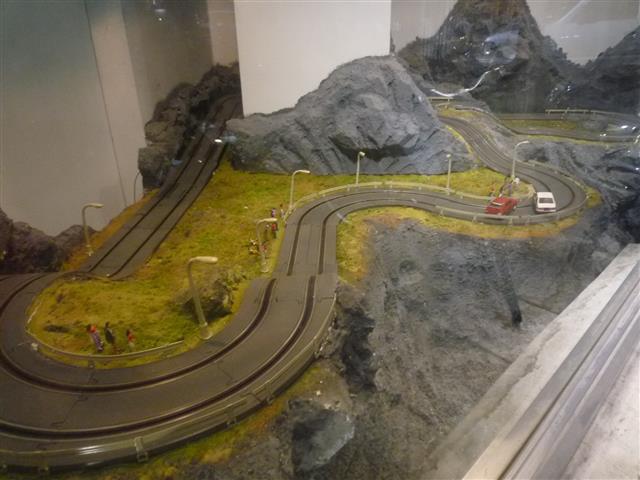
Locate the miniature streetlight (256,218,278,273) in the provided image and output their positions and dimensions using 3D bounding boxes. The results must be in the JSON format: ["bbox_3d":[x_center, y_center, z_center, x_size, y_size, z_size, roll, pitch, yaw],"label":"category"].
[{"bbox_3d":[-0.058,0.007,0.528,0.029,0.067,0.009,1,25,4],"label":"miniature streetlight"}]

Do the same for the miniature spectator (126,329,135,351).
[{"bbox_3d":[-0.137,0.072,0.335,0.007,0.019,0.006,-5,25,-9],"label":"miniature spectator"}]

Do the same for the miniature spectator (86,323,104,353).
[{"bbox_3d":[-0.162,0.071,0.333,0.008,0.024,0.007,0,25,3],"label":"miniature spectator"}]

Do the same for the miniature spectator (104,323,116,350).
[{"bbox_3d":[-0.151,0.070,0.334,0.007,0.025,0.006,-1,25,0],"label":"miniature spectator"}]

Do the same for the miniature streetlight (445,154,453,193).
[{"bbox_3d":[0.214,-0.106,0.762,0.009,0.066,0.029,5,26,14],"label":"miniature streetlight"}]

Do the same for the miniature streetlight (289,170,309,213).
[{"bbox_3d":[-0.029,-0.073,0.695,0.030,0.070,0.009,2,25,7],"label":"miniature streetlight"}]

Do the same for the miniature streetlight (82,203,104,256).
[{"bbox_3d":[-0.277,-0.012,0.575,0.031,0.070,0.009,-1,25,0],"label":"miniature streetlight"}]

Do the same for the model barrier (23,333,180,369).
[{"bbox_3d":[-0.159,0.080,0.330,0.124,0.011,0.025,2,25,6],"label":"model barrier"}]

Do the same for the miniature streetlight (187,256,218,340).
[{"bbox_3d":[-0.080,0.044,0.334,0.027,0.069,0.009,9,26,20],"label":"miniature streetlight"}]

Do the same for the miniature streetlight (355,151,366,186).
[{"bbox_3d":[0.071,-0.123,0.822,0.009,0.063,0.029,-14,28,-25],"label":"miniature streetlight"}]

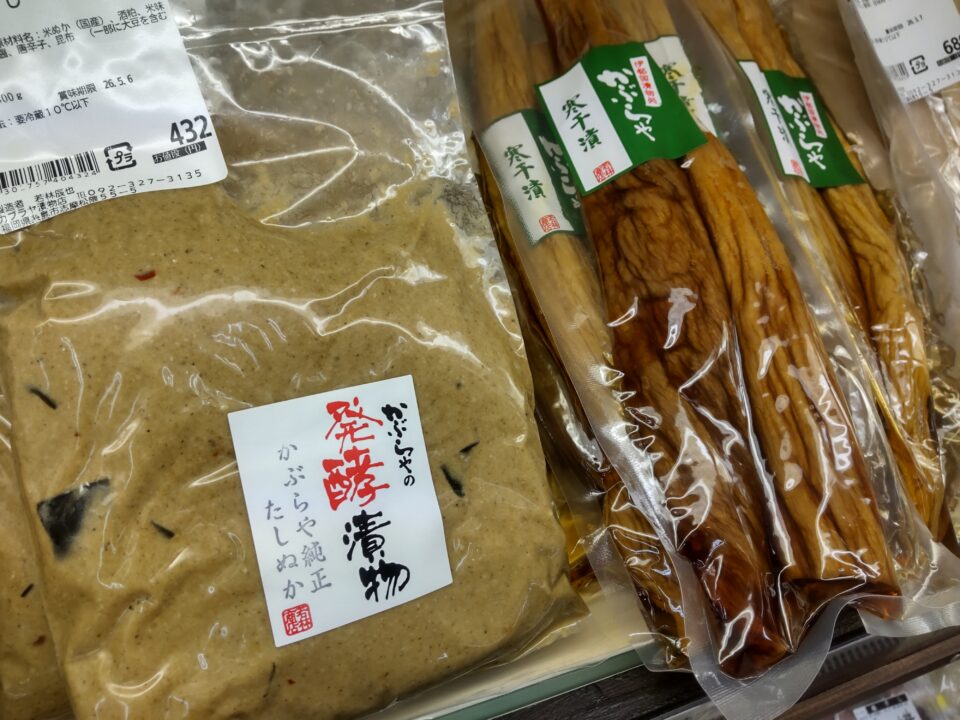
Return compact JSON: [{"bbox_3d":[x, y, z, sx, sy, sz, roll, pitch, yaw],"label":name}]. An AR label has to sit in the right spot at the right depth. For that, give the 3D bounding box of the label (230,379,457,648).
[{"bbox_3d":[-0.038,0.041,0.191,0.053,0.004,0.064,-12,91,-26],"label":"label"}]

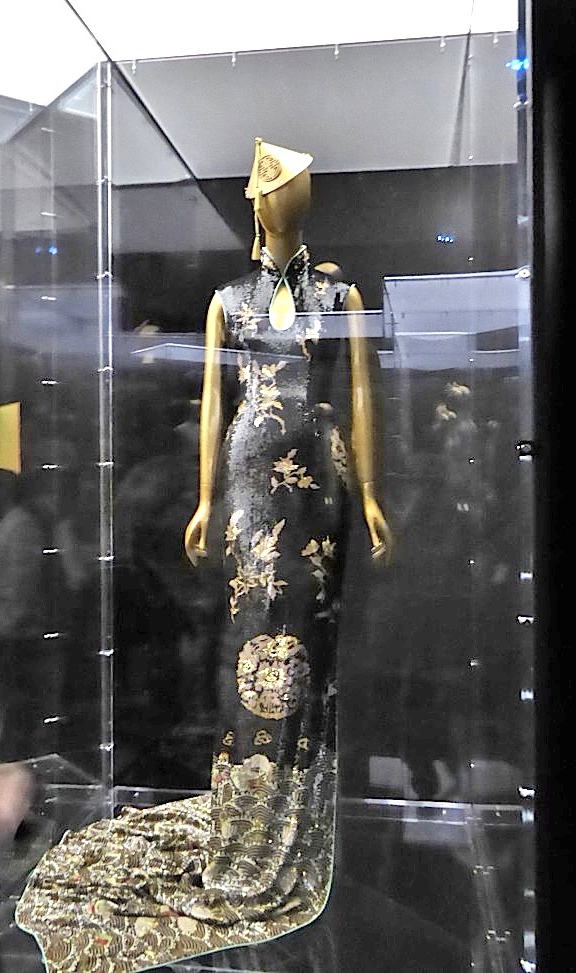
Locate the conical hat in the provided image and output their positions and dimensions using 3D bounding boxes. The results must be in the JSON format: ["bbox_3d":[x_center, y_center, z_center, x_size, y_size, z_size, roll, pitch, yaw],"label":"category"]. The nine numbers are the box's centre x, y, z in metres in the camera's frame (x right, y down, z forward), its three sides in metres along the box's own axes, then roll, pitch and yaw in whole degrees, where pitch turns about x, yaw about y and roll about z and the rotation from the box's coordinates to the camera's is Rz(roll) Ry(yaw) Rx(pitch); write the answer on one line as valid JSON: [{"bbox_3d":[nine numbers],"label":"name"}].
[{"bbox_3d":[-0.048,-0.840,2.223,0.198,0.109,0.198,-23,31,18],"label":"conical hat"}]

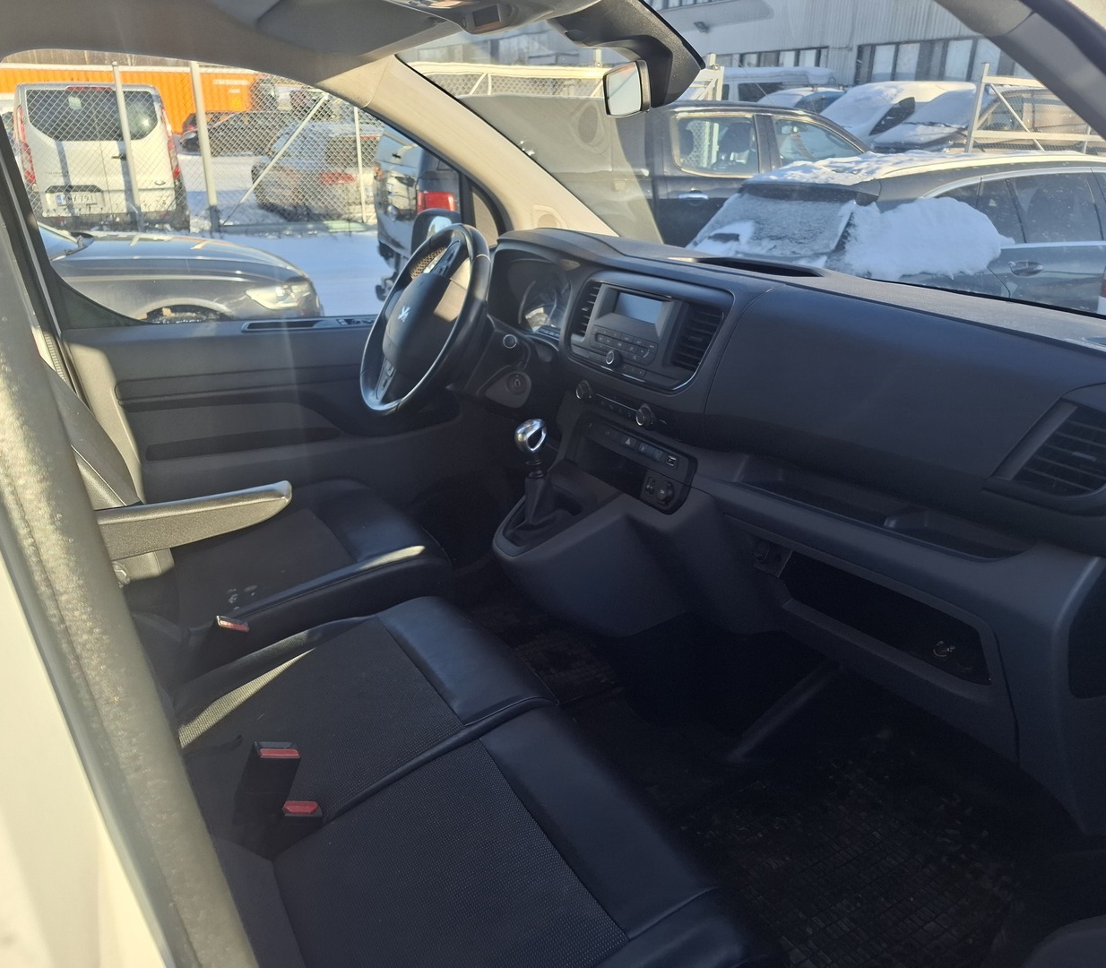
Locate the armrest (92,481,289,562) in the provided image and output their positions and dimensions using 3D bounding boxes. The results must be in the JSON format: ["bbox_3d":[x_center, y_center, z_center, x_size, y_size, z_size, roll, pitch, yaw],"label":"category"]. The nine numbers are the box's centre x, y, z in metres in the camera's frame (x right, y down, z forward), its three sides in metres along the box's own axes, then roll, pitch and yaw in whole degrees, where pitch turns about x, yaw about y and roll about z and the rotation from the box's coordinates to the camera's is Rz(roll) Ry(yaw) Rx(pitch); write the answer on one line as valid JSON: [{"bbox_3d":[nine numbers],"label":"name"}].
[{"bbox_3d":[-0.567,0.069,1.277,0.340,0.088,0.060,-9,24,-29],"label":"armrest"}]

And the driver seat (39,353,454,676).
[{"bbox_3d":[-0.657,-0.081,1.484,0.860,1.140,0.520,-12,26,-28],"label":"driver seat"}]

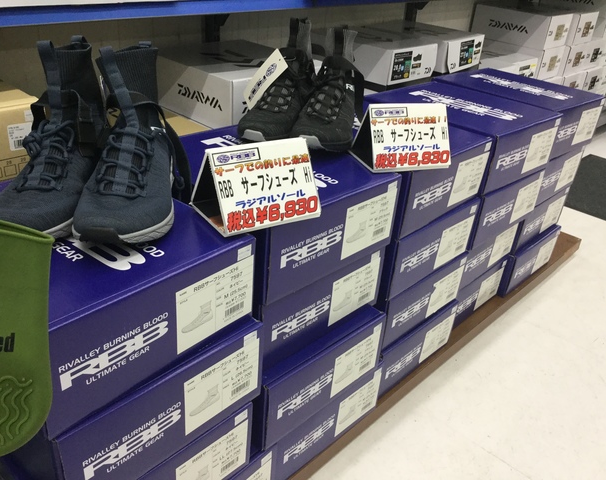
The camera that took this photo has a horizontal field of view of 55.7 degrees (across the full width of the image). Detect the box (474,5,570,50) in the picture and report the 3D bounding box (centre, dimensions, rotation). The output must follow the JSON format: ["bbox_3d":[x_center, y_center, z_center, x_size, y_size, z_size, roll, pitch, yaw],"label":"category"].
[{"bbox_3d":[0.912,-0.900,2.396,0.215,0.121,0.329,-23,39,-40],"label":"box"}]

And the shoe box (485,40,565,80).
[{"bbox_3d":[0.870,-0.752,2.333,0.208,0.113,0.302,-23,39,-40],"label":"shoe box"}]

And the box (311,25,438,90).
[{"bbox_3d":[0.195,-0.540,1.684,0.228,0.110,0.299,-23,39,-40],"label":"box"}]

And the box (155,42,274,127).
[{"bbox_3d":[-0.153,-0.371,1.354,0.293,0.116,0.322,-23,39,-40],"label":"box"}]

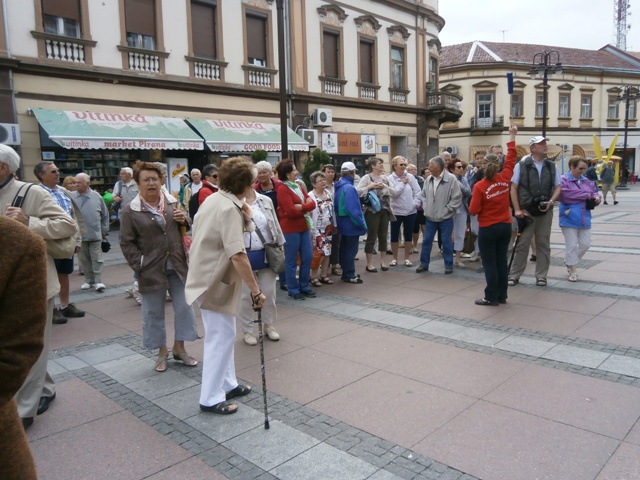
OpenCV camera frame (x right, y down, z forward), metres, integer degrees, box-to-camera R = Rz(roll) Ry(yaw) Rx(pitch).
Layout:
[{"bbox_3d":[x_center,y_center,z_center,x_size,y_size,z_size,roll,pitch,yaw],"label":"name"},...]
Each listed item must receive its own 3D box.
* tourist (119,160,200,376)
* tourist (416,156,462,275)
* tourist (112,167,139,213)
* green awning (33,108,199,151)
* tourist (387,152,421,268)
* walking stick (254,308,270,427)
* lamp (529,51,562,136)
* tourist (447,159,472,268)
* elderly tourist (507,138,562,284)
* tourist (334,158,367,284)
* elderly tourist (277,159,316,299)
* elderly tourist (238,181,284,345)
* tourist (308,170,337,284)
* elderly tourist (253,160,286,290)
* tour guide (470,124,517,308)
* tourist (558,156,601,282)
[{"bbox_3d":[-1.288,0.199,3.738,0.560,1.606,0.400,-5,8,-24],"label":"tourist"},{"bbox_3d":[1.787,-0.380,7.250,0.600,1.737,0.380,2,8,33],"label":"tourist"},{"bbox_3d":[-3.204,-0.364,8.211,0.540,1.730,0.380,-3,8,-12],"label":"tourist"},{"bbox_3d":[-5.799,-3.242,14.365,4.454,1.125,1.390,-8,10,-40],"label":"green awning"},{"bbox_3d":[1.322,-0.465,7.700,0.540,1.722,0.350,-2,7,-3],"label":"tourist"},{"bbox_3d":[-0.332,0.704,2.745,0.110,0.759,0.045,-6,4,-30],"label":"walking stick"},{"bbox_3d":[11.594,-5.891,24.983,1.700,7.548,1.700,-2,7,0],"label":"lamp"},{"bbox_3d":[2.168,-0.425,7.495,0.500,1.670,0.360,-8,10,-40],"label":"tourist"},{"bbox_3d":[2.696,-0.359,6.070,0.640,1.850,0.420,-1,7,11],"label":"elderly tourist"},{"bbox_3d":[0.435,-0.258,6.850,0.380,1.701,0.500,-4,7,-18],"label":"tourist"},{"bbox_3d":[-0.275,-0.136,5.870,0.380,1.687,0.480,2,8,34],"label":"elderly tourist"},{"bbox_3d":[-0.540,0.122,4.360,0.520,1.613,0.380,-2,7,-1],"label":"elderly tourist"},{"bbox_3d":[0.021,-0.171,6.720,0.460,1.559,0.340,-5,7,-23],"label":"tourist"},{"bbox_3d":[-0.691,-0.198,6.330,0.500,1.678,0.320,-4,7,-12],"label":"elderly tourist"},{"bbox_3d":[1.946,-0.283,5.392,0.500,1.971,0.420,-4,8,-17],"label":"tour guide"},{"bbox_3d":[3.495,-0.295,6.435,0.500,1.624,0.400,-2,7,-6],"label":"tourist"}]

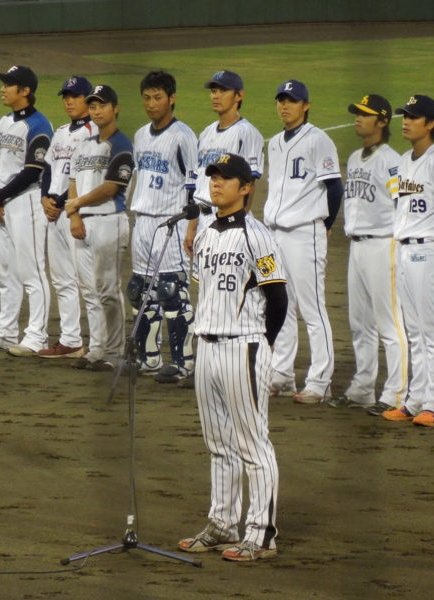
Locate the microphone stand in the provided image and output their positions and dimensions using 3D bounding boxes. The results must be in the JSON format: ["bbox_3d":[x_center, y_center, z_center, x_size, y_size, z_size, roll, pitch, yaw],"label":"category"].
[{"bbox_3d":[-0.461,0.406,28.580,0.640,1.570,0.660,-2,5,-22],"label":"microphone stand"}]

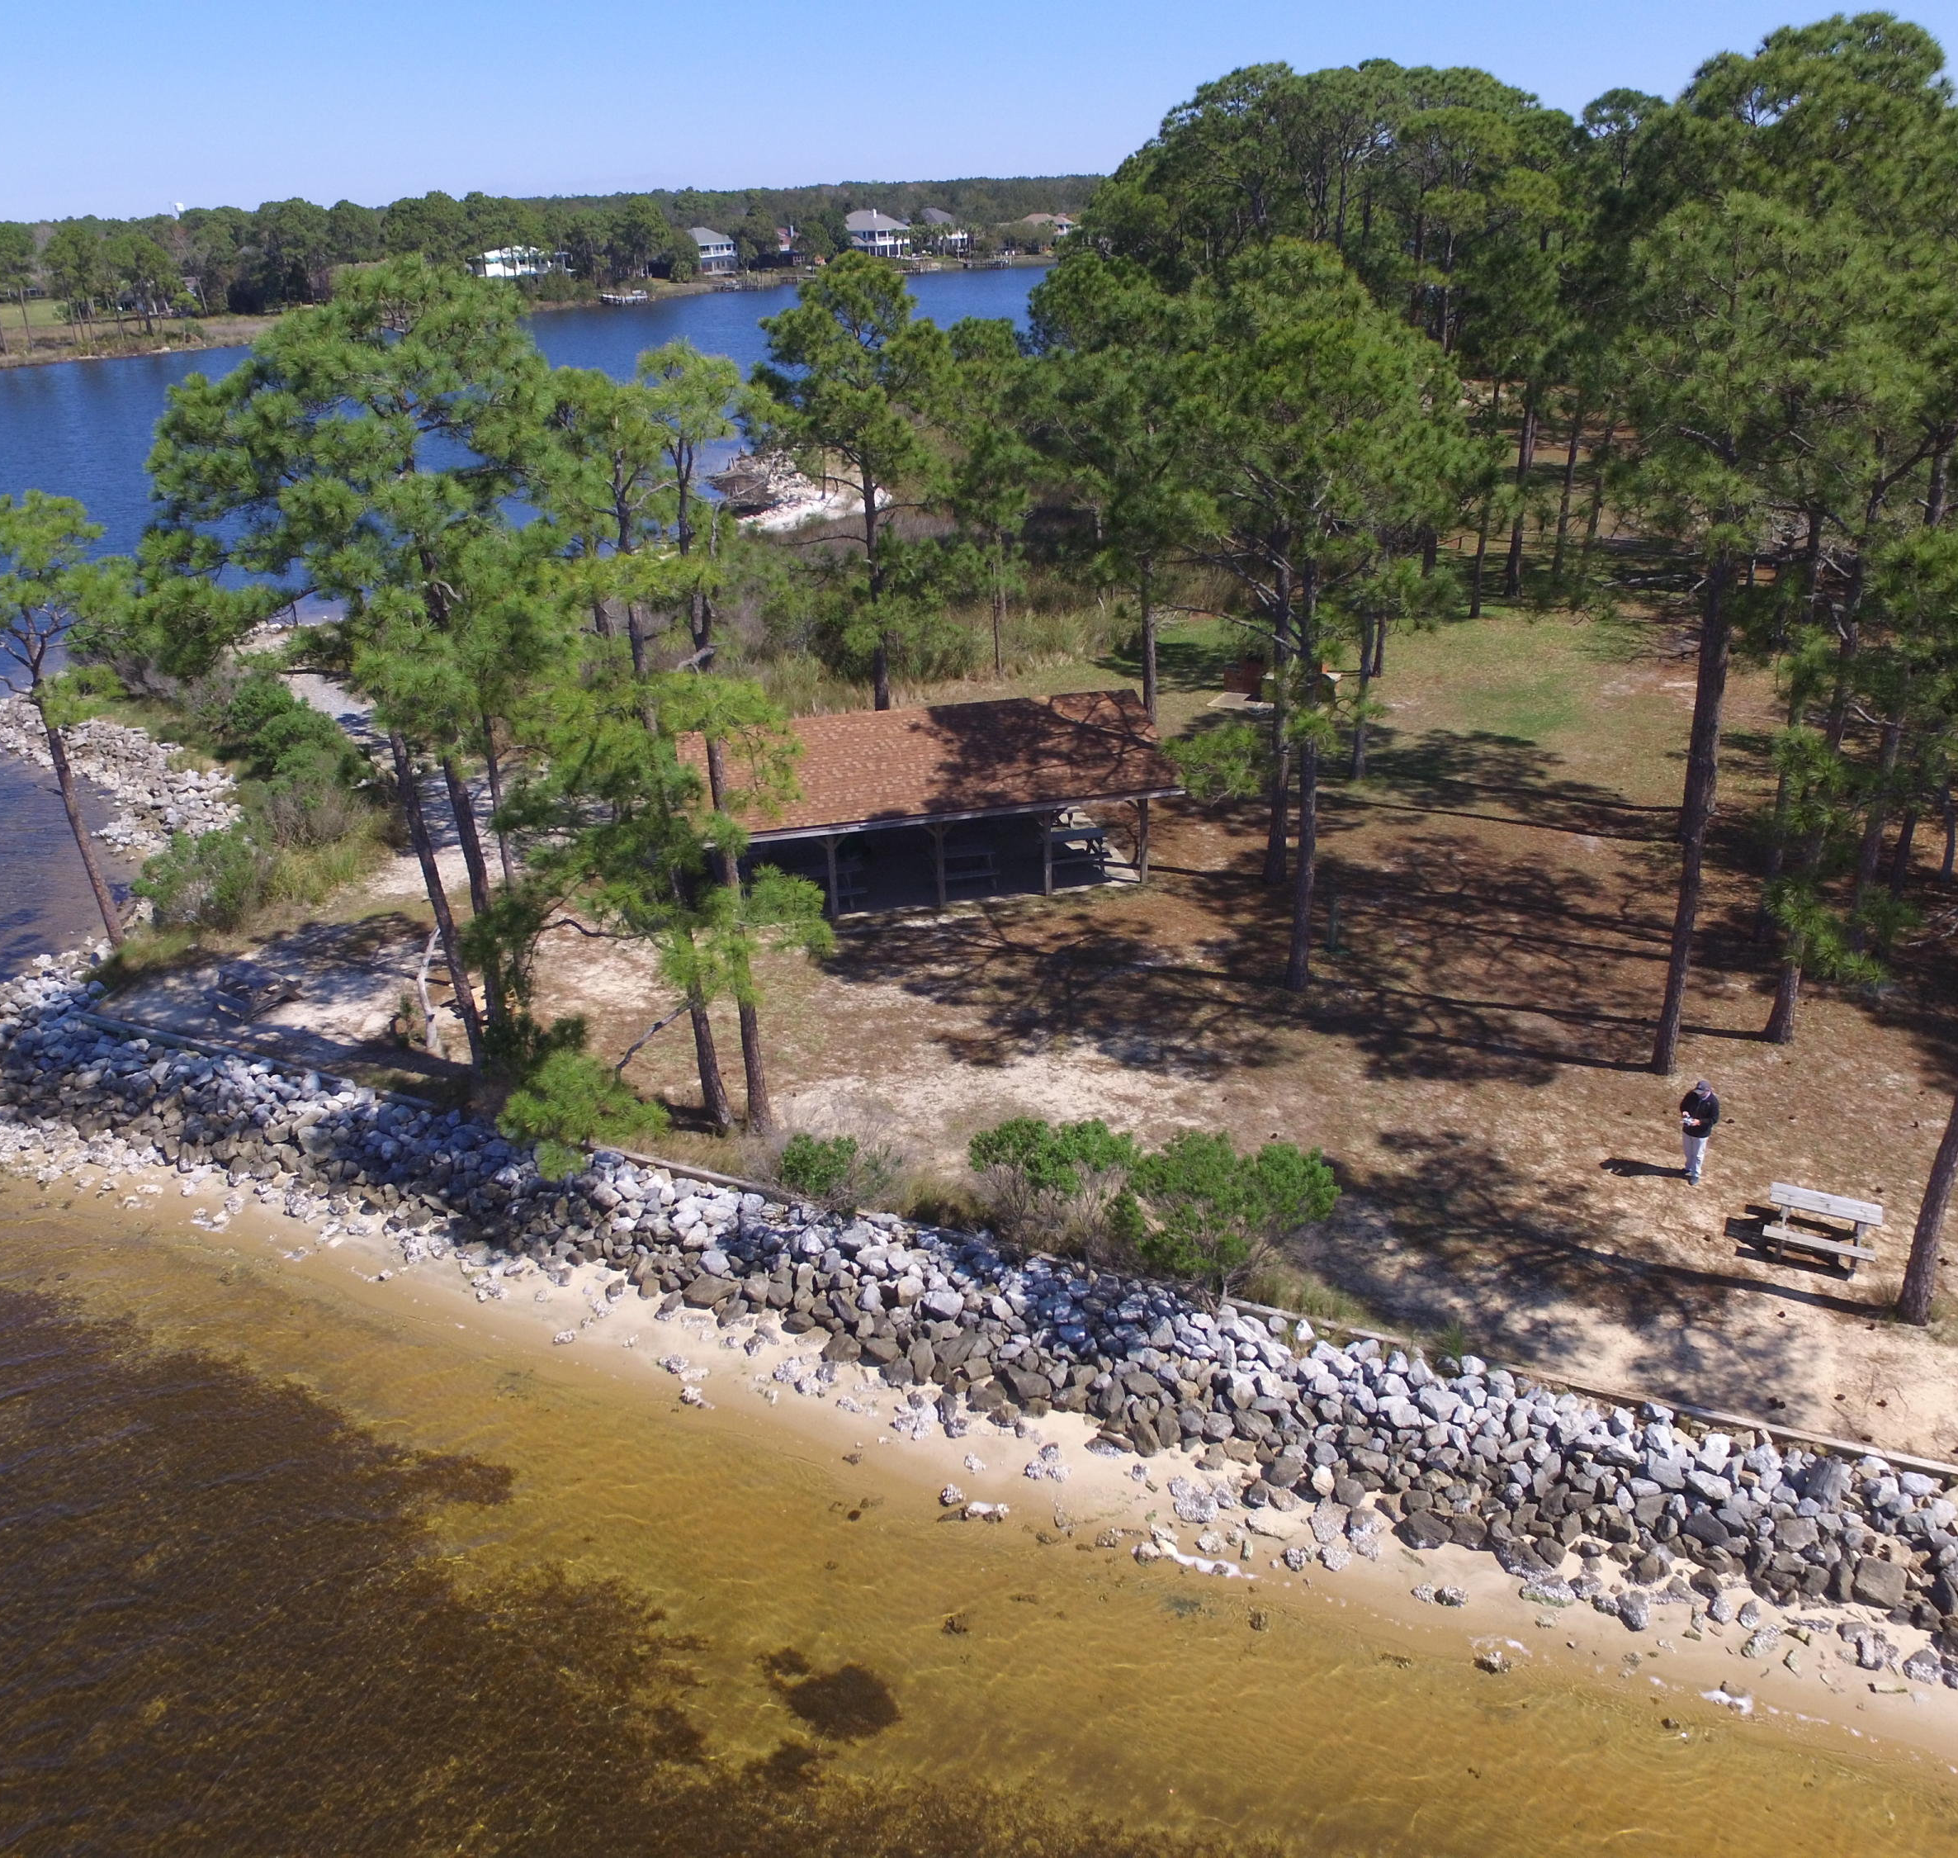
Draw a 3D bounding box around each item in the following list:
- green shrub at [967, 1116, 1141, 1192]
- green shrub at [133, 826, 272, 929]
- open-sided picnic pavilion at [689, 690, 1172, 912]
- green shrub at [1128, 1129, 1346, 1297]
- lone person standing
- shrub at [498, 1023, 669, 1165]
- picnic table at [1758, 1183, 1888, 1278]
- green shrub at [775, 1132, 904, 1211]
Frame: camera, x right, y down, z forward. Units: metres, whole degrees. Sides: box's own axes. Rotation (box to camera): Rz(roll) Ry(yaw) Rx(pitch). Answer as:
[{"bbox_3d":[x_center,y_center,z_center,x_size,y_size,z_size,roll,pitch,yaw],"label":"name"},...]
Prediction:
[{"bbox_3d":[1.203,3.931,23.144,2.727,1.521,2.046,-2,28,0],"label":"green shrub"},{"bbox_3d":[-18.184,-1.171,33.601,2.737,2.354,2.463,-18,31,-27],"label":"green shrub"},{"bbox_3d":[-1.519,-3.754,35.868,11.400,3.550,8.300,-6,28,-7],"label":"open-sided picnic pavilion"},{"bbox_3d":[3.851,4.266,21.578,3.019,2.176,2.475,-2,28,0],"label":"green shrub"},{"bbox_3d":[11.712,3.277,23.228,0.580,1.800,0.460,14,32,29],"label":"lone person standing"},{"bbox_3d":[-6.855,2.897,24.873,2.787,2.365,2.452,-2,28,0],"label":"shrub"},{"bbox_3d":[12.853,4.521,21.857,1.520,0.780,1.380,13,31,26],"label":"picnic table"},{"bbox_3d":[-2.301,4.022,23.666,2.075,1.143,1.494,-2,28,0],"label":"green shrub"}]

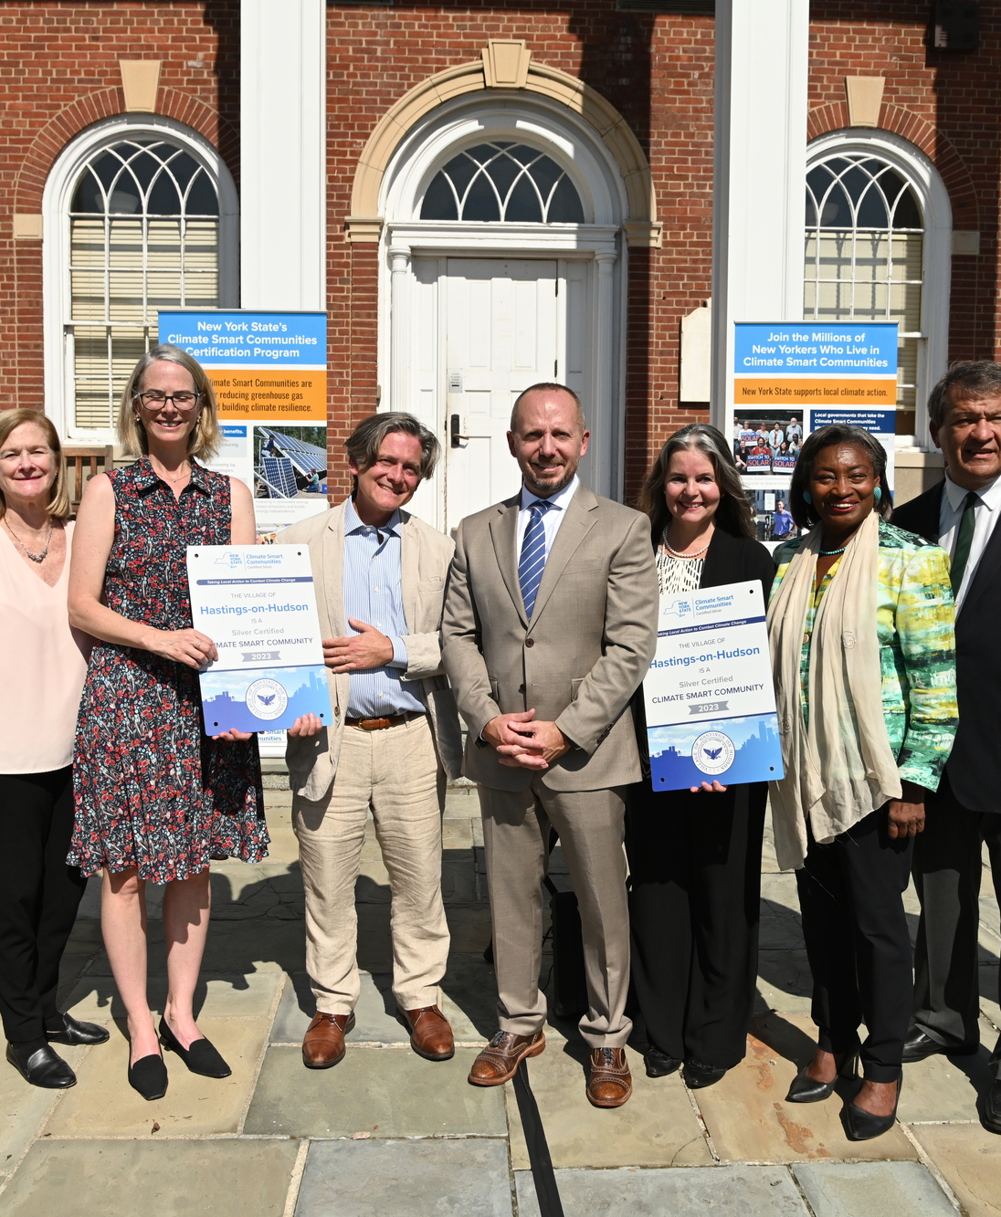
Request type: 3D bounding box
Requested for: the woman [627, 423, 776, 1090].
[{"bbox_3d":[0.486,0.360,3.086,0.450,1.648,0.370,2,5,14],"label":"woman"}]

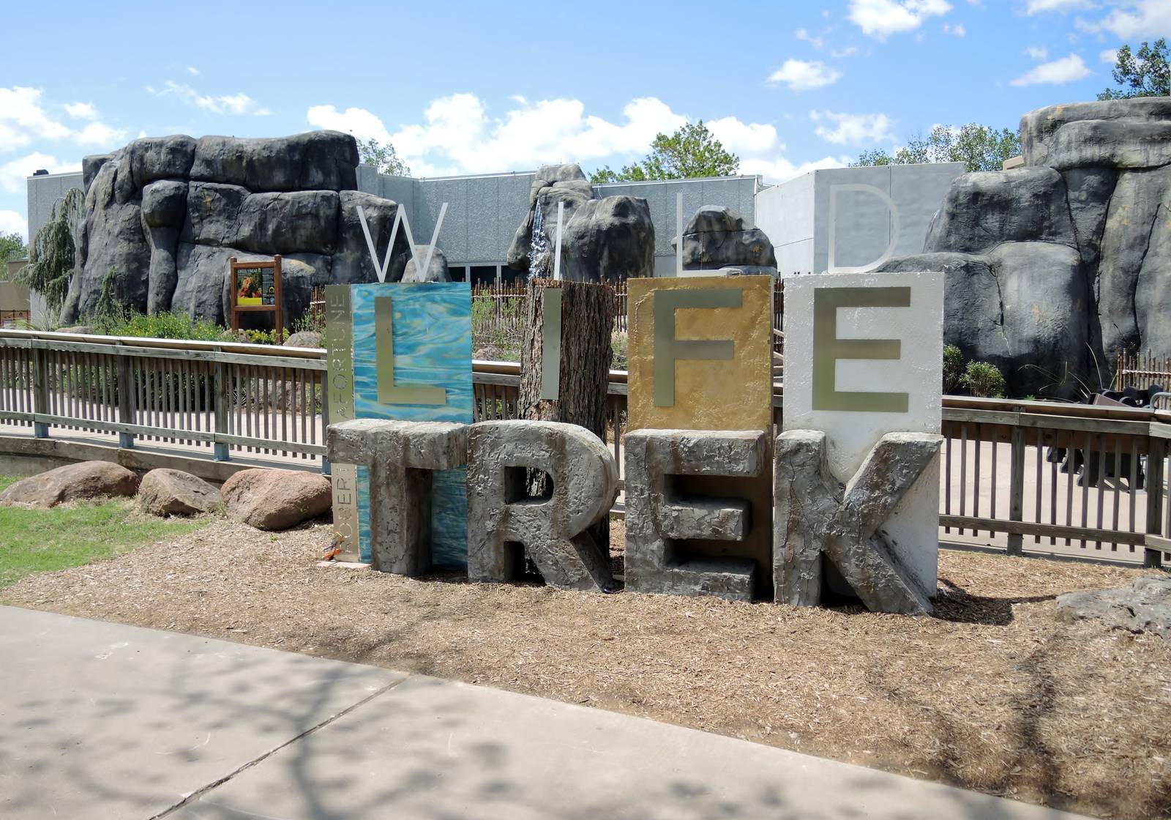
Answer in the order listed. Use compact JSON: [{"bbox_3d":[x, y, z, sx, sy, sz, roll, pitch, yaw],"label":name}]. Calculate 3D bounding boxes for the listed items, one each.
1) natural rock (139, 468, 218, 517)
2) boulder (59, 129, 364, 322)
[{"bbox_3d":[-3.452,0.698,8.059,0.640,0.360,0.500,0,5,0],"label":"natural rock"},{"bbox_3d":[-7.693,-3.607,19.500,5.700,4.000,3.300,-2,5,-16],"label":"boulder"}]

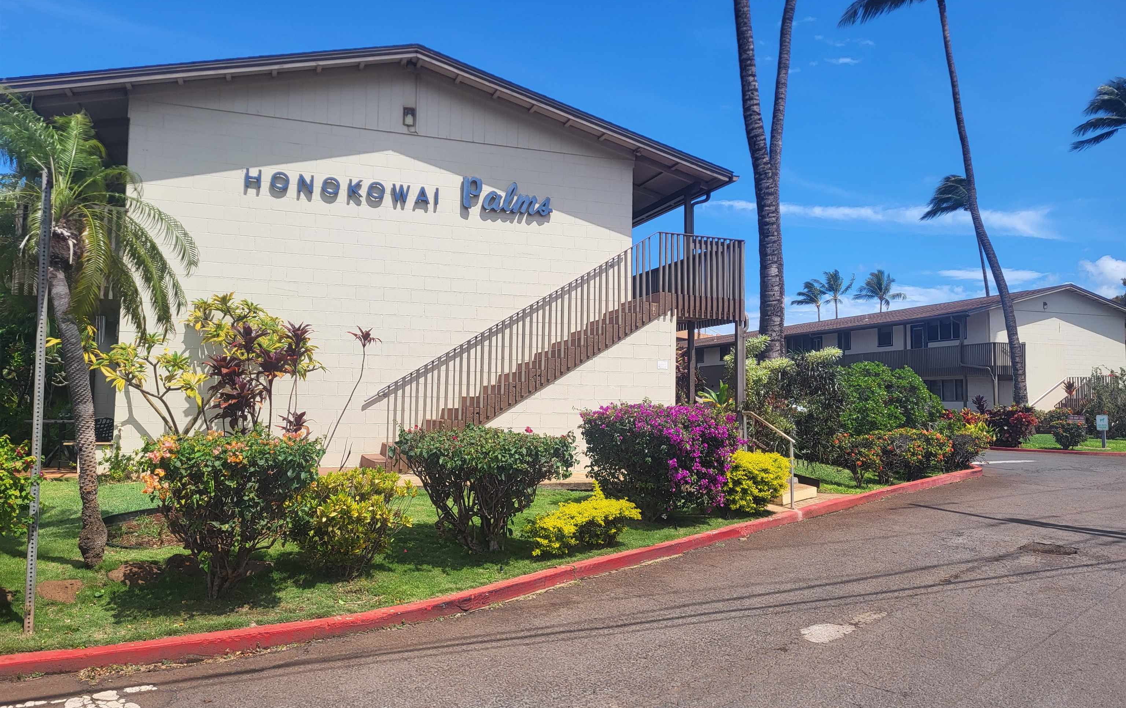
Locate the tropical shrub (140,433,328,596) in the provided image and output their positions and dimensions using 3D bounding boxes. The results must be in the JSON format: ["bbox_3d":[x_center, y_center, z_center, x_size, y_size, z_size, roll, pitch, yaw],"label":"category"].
[{"bbox_3d":[-2.428,1.141,6.176,1.263,1.217,1.220,2,-5,-21],"label":"tropical shrub"}]

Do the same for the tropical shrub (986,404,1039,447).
[{"bbox_3d":[14.429,2.334,27.200,1.726,1.358,1.600,1,-5,0],"label":"tropical shrub"}]

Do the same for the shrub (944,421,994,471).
[{"bbox_3d":[8.957,2.052,18.700,1.089,1.089,1.100,1,-5,0],"label":"shrub"}]

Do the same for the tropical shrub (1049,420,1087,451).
[{"bbox_3d":[15.702,2.530,26.300,1.176,0.930,1.100,1,-5,0],"label":"tropical shrub"}]

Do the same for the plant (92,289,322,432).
[{"bbox_3d":[-4.630,0.428,11.085,2.761,2.502,1.250,2,-5,-20],"label":"plant"}]

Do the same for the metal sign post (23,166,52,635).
[{"bbox_3d":[-3.316,0.285,5.345,0.055,2.937,0.050,2,-3,-32],"label":"metal sign post"}]

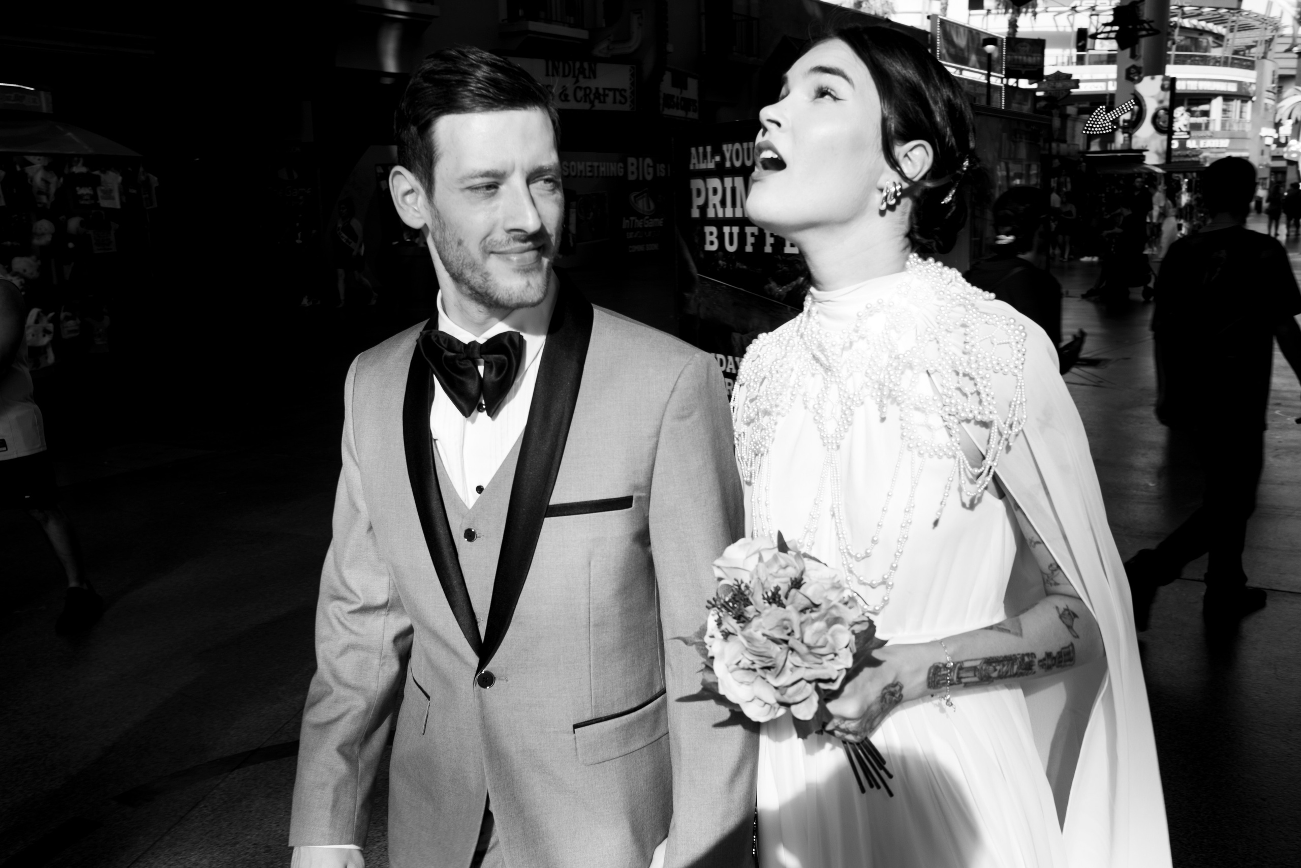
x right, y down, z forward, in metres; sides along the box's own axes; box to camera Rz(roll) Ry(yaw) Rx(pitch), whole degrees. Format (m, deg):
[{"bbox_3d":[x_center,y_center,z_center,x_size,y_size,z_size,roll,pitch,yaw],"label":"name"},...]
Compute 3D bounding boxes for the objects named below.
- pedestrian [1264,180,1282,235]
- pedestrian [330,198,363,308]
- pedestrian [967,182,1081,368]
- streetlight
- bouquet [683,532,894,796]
[{"bbox_3d":[19.623,-7.026,39.798,0.500,1.670,0.350,2,11,17],"label":"pedestrian"},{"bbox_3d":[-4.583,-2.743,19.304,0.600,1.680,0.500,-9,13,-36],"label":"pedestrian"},{"bbox_3d":[1.443,-0.159,5.041,0.500,1.660,0.500,-5,11,-20],"label":"pedestrian"},{"bbox_3d":[9.444,-8.076,35.365,0.380,5.730,0.380,-1,11,0],"label":"streetlight"},{"bbox_3d":[0.155,0.253,1.380,0.210,0.290,0.200,-24,26,16],"label":"bouquet"}]

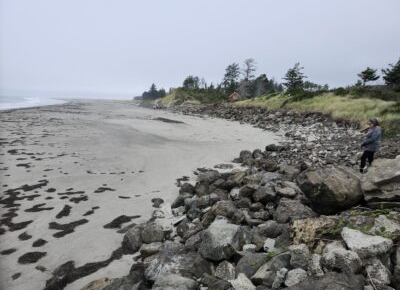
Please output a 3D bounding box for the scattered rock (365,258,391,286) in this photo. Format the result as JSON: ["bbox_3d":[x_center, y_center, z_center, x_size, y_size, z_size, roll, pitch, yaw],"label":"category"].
[{"bbox_3d":[1.929,1.366,2.877,0.228,0.262,0.217,9,14,36],"label":"scattered rock"}]

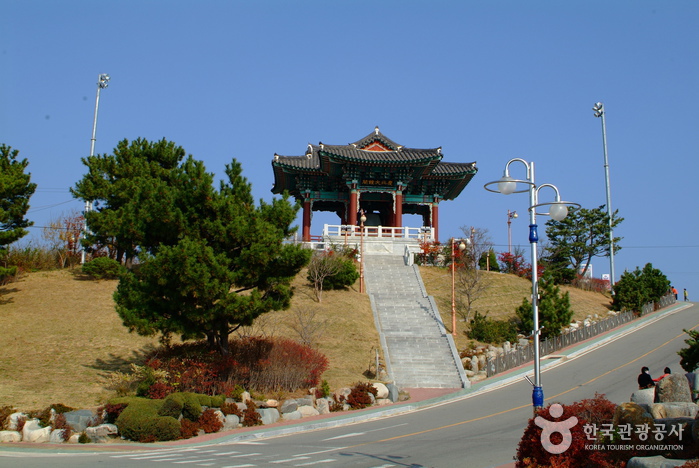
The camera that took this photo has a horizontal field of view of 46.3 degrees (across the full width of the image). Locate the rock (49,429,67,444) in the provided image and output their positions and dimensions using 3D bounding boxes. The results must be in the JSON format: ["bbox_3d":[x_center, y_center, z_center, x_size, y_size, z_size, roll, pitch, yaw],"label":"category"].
[{"bbox_3d":[-11.015,7.639,30.800,0.599,0.591,0.600,5,-14,-18],"label":"rock"}]

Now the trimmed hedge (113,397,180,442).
[{"bbox_3d":[-7.707,7.043,31.000,2.393,1.672,2.000,4,-13,-13],"label":"trimmed hedge"}]

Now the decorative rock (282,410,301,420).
[{"bbox_3d":[-2.304,7.335,33.000,0.812,0.397,0.600,2,-13,-4],"label":"decorative rock"}]

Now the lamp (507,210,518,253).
[{"bbox_3d":[12.000,0.698,60.000,0.800,4.700,0.450,1,-13,0],"label":"lamp"}]

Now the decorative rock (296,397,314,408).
[{"bbox_3d":[-1.649,6.315,30.600,0.654,0.450,0.520,1,-13,0],"label":"decorative rock"}]

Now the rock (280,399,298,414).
[{"bbox_3d":[-2.227,6.401,30.300,0.648,0.594,0.560,1,-13,0],"label":"rock"}]

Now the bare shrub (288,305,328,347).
[{"bbox_3d":[-2.186,4.815,42.500,1.940,1.890,1.900,1,-13,-3],"label":"bare shrub"}]

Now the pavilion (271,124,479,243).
[{"bbox_3d":[1.709,-3.415,69.592,16.290,9.200,16.290,1,-12,-4],"label":"pavilion"}]

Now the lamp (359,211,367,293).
[{"bbox_3d":[0.877,1.042,53.124,0.420,5.495,0.850,2,-12,-8],"label":"lamp"}]

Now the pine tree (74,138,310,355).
[{"bbox_3d":[-6.387,0.750,35.000,9.000,8.800,7.600,1,-13,0],"label":"pine tree"}]

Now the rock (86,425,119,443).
[{"bbox_3d":[-9.355,7.526,30.800,1.200,0.649,0.900,5,-14,-16],"label":"rock"}]

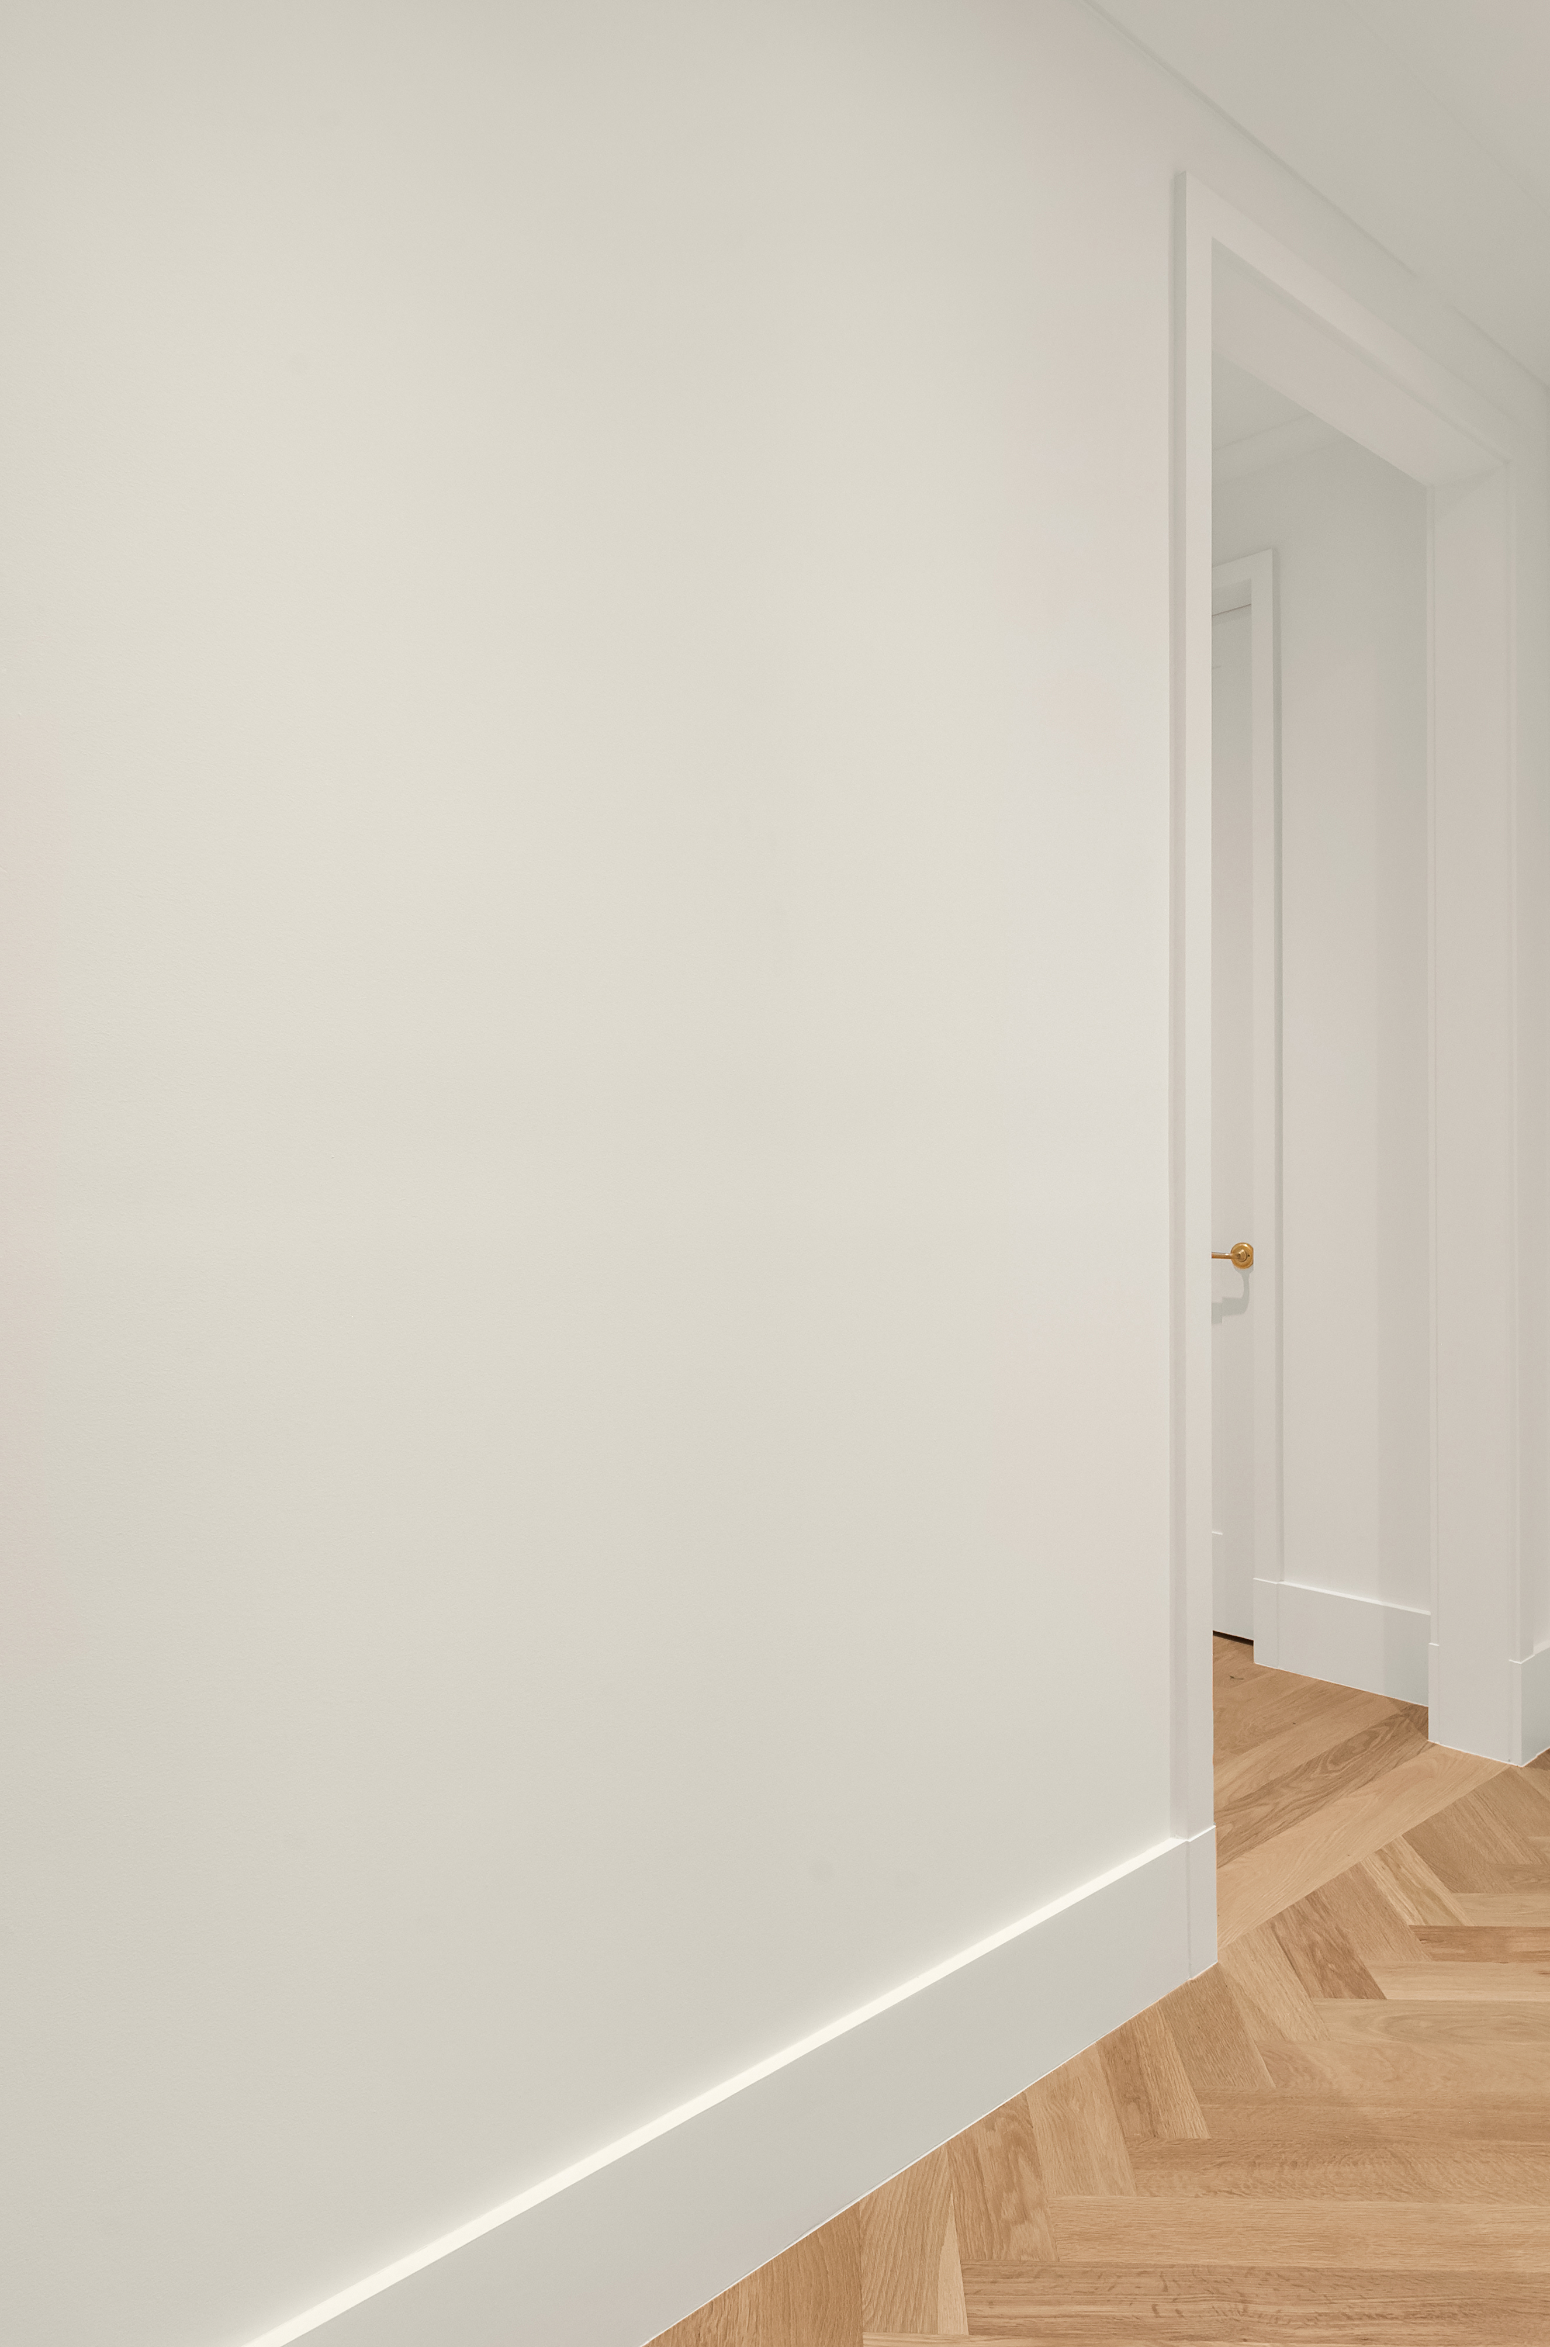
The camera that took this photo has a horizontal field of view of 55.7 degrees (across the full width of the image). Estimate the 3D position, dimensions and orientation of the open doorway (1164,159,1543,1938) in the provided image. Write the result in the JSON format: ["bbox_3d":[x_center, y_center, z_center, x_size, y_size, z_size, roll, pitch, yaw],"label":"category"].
[{"bbox_3d":[0.963,-0.140,2.483,1.183,2.529,0.172,0,0,-41],"label":"open doorway"}]

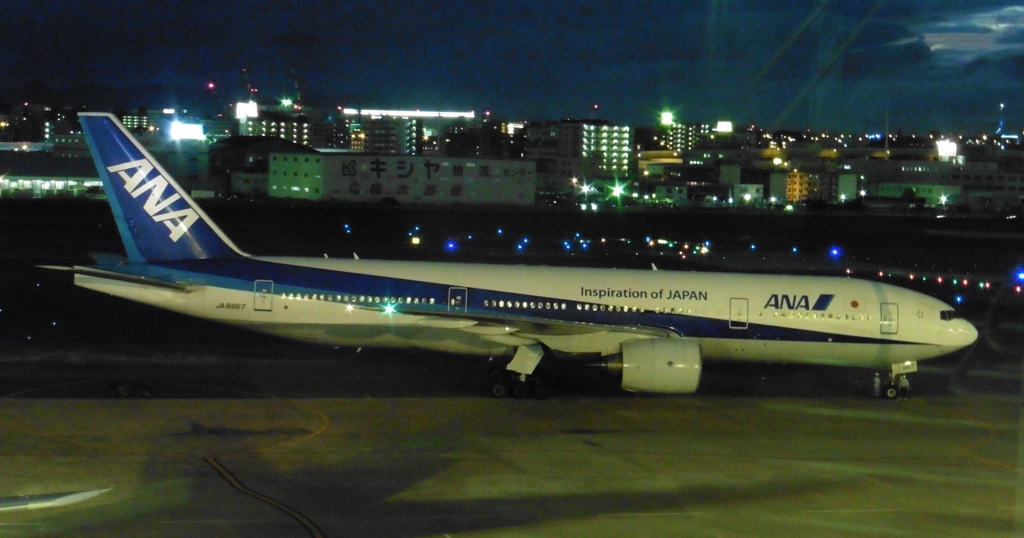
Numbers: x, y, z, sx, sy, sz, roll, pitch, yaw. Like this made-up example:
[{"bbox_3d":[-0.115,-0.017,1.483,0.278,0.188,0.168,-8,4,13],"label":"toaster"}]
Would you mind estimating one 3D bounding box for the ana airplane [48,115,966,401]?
[{"bbox_3d":[0.740,-0.760,162.440,63.700,18.500,60.900,1,3,-1],"label":"ana airplane"}]

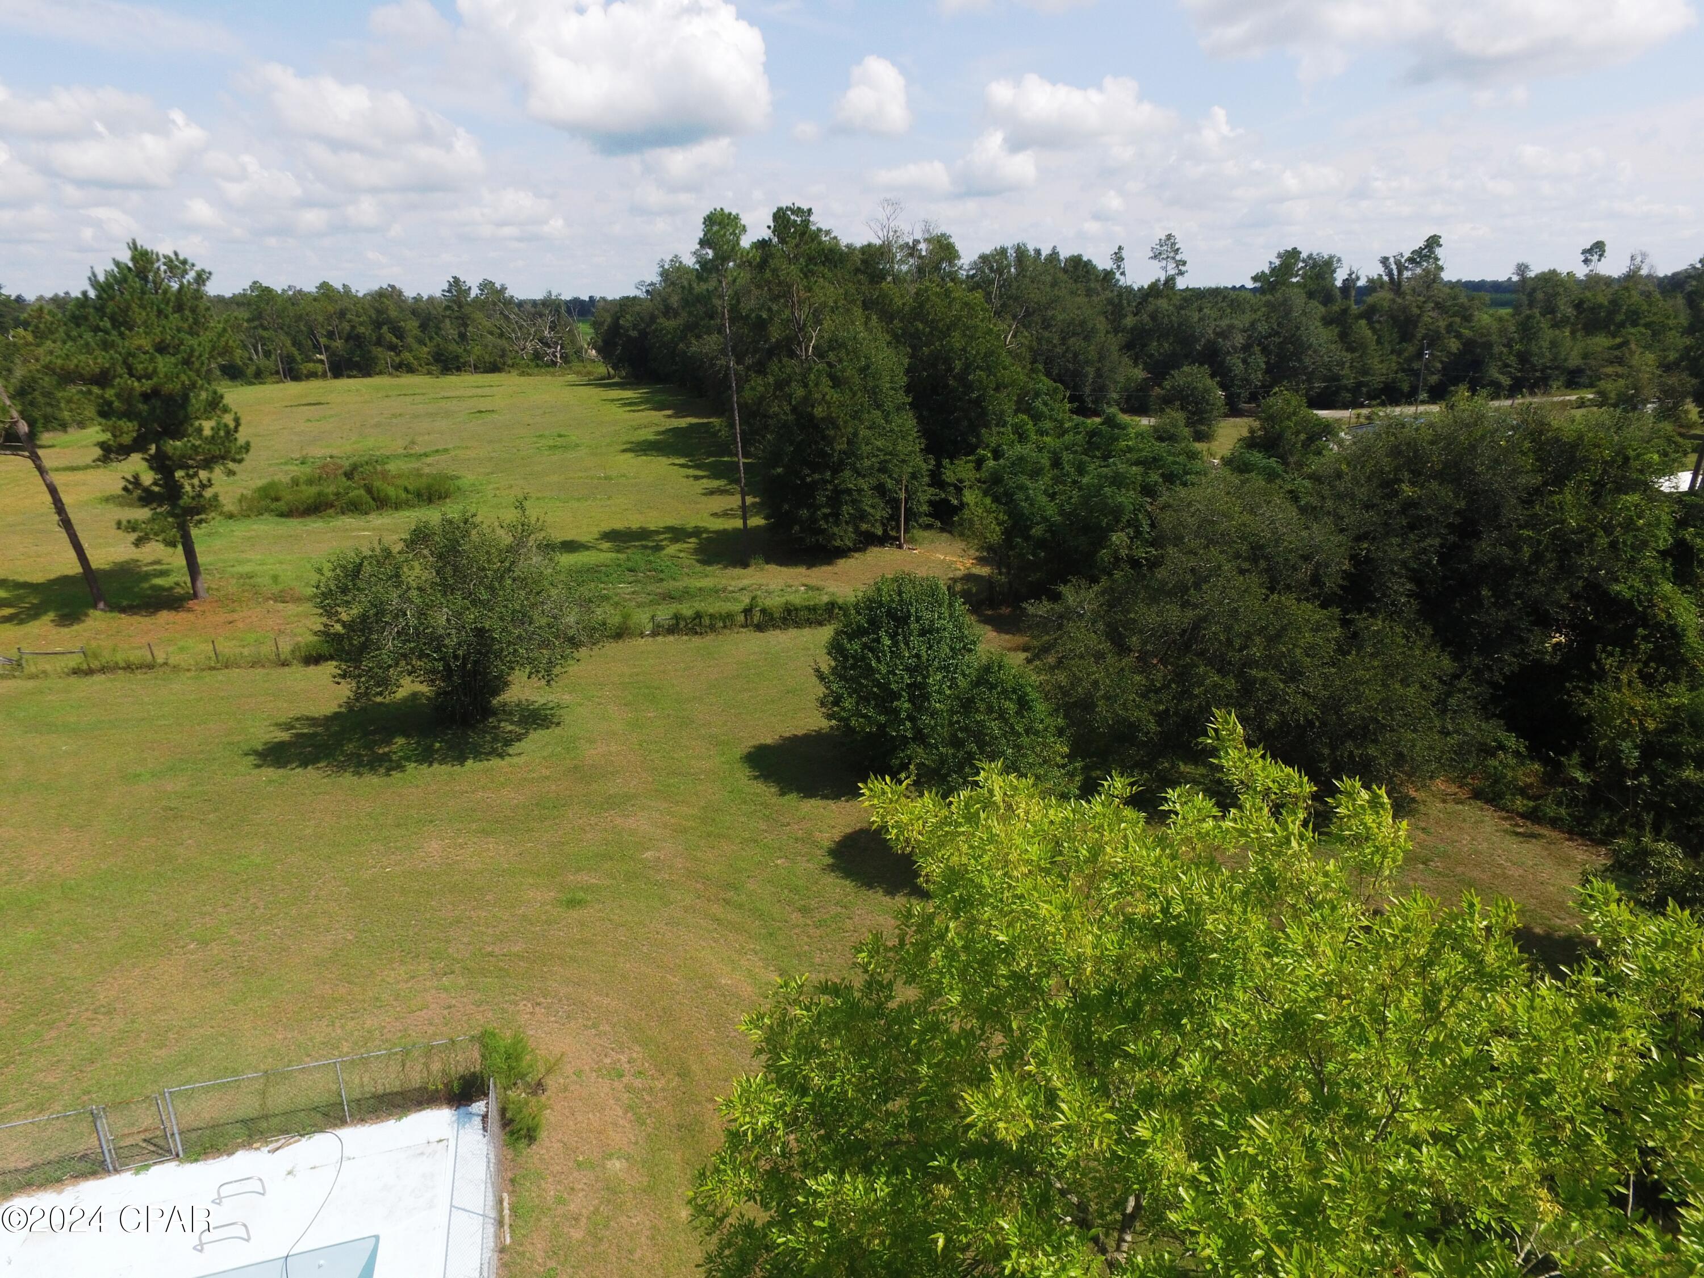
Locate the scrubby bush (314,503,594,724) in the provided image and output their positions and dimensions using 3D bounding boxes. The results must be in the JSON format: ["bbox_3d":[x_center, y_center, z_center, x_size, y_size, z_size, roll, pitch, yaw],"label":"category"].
[{"bbox_3d":[-12.109,-0.525,29.948,8.100,6.750,7.900,-1,19,0],"label":"scrubby bush"}]

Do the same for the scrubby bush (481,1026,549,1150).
[{"bbox_3d":[-5.400,7.129,15.812,1.050,1.450,1.400,-6,20,-14],"label":"scrubby bush"}]

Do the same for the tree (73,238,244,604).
[{"bbox_3d":[-29.529,-8.973,42.164,5.800,15.100,5.700,-1,19,0],"label":"tree"}]

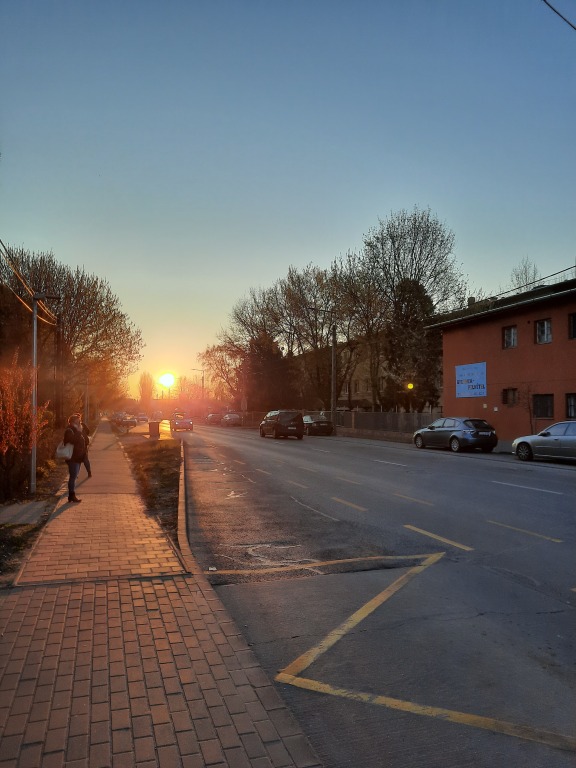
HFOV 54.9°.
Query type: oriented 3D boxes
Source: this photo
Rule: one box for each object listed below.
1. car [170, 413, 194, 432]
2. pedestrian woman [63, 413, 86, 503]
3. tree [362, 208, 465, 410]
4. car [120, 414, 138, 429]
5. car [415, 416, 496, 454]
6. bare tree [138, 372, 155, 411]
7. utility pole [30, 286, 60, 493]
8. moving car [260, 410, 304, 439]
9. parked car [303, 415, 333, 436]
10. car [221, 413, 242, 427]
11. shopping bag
[{"bbox_3d":[-9.250,3.308,47.596,1.730,1.500,4.150,1,-3,-18],"label":"car"},{"bbox_3d":[-3.832,1.314,9.928,0.380,1.580,0.460,1,-3,-18],"label":"pedestrian woman"},{"bbox_3d":[9.502,-4.900,42.288,7.900,17.300,7.800,1,-3,-18],"label":"tree"},{"bbox_3d":[-16.859,3.862,59.082,1.720,1.430,4.200,1,-3,-18],"label":"car"},{"bbox_3d":[7.280,2.200,24.572,1.750,1.475,4.400,1,-3,-20],"label":"car"},{"bbox_3d":[-31.887,2.531,125.025,3.200,10.500,3.200,0,-3,0],"label":"bare tree"},{"bbox_3d":[-4.821,0.192,11.030,0.560,3.970,0.180,1,-3,-18],"label":"utility pole"},{"bbox_3d":[-0.420,2.649,35.914,1.800,1.680,4.400,1,-3,-18],"label":"moving car"},{"bbox_3d":[1.500,2.964,39.803,1.760,1.430,4.450,1,-3,-18],"label":"parked car"},{"bbox_3d":[-6.550,4.042,62.377,1.750,1.470,4.250,1,-3,-18],"label":"car"},{"bbox_3d":[-3.965,1.186,9.850,0.320,0.330,0.150,1,-3,-20],"label":"shopping bag"}]

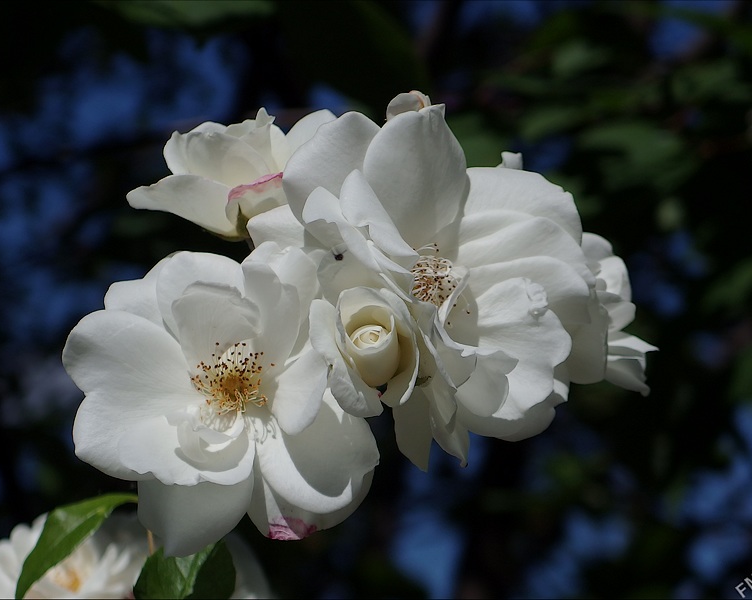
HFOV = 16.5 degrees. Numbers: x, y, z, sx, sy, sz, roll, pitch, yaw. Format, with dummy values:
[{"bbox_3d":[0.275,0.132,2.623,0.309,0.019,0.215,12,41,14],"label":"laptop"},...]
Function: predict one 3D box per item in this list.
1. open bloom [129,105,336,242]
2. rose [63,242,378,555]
[{"bbox_3d":[-0.038,-0.034,0.700,0.056,0.042,0.048,-2,-28,22],"label":"open bloom"},{"bbox_3d":[-0.040,0.025,0.665,0.081,0.080,0.048,0,-18,5],"label":"rose"}]

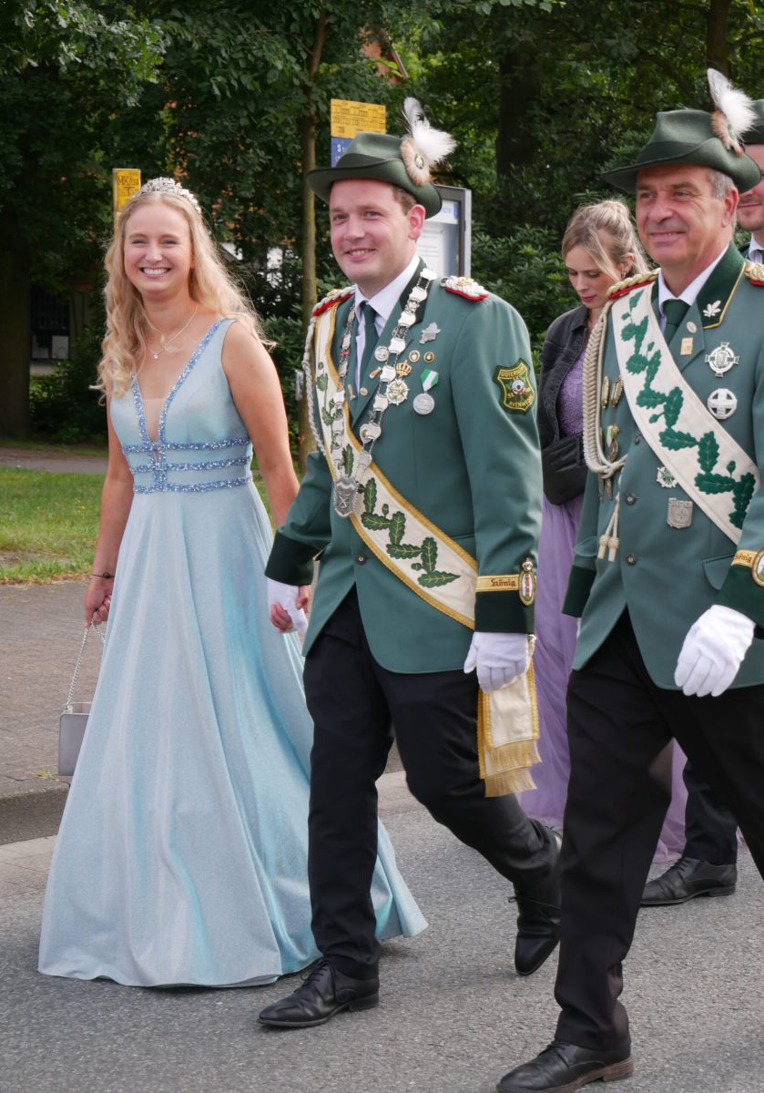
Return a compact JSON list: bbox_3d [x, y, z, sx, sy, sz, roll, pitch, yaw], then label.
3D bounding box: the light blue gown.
[{"bbox_3d":[-0.370,0.208,5.534,0.900,1.475,0.710,-6,9,-43],"label":"light blue gown"}]

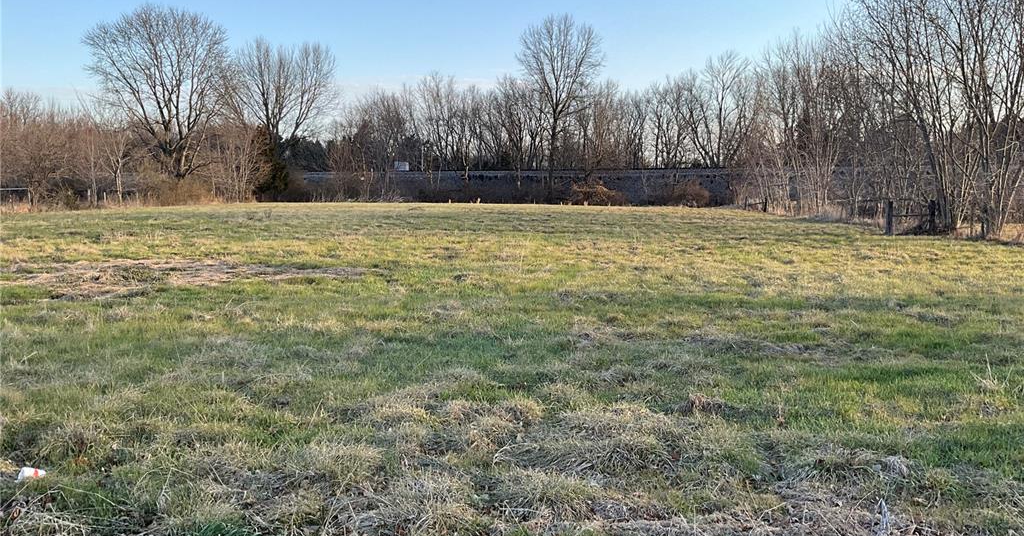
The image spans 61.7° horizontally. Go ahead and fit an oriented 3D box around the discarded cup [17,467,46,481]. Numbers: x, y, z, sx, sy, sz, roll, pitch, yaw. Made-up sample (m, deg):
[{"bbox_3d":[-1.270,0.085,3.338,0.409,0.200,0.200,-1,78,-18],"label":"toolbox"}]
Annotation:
[{"bbox_3d":[-2.440,1.052,4.352,0.132,0.085,0.085,6,7,14],"label":"discarded cup"}]

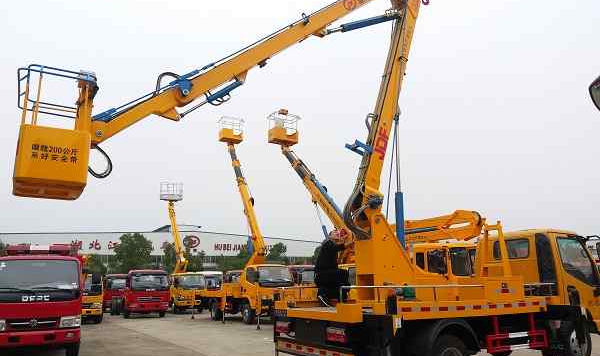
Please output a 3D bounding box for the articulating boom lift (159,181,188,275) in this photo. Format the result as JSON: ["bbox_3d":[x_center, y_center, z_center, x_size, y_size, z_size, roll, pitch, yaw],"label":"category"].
[{"bbox_3d":[-7.380,2.946,28.311,1.300,5.100,1.300,5,-13,-23],"label":"articulating boom lift"}]

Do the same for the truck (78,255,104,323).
[{"bbox_3d":[-10.017,4.891,22.004,1.900,2.800,5.900,5,-13,-23],"label":"truck"}]

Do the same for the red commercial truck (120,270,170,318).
[{"bbox_3d":[-7.776,5.524,23.523,1.900,2.200,5.600,5,-13,-23],"label":"red commercial truck"}]

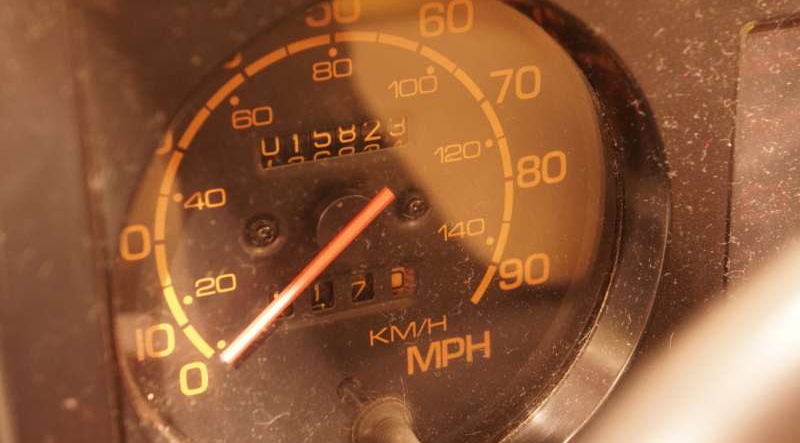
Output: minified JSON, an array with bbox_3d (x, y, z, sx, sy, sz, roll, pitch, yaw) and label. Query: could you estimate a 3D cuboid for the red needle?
[{"bbox_3d":[-0.019,0.011,0.368,0.048,0.003,0.002,-46,30,-3],"label":"red needle"}]

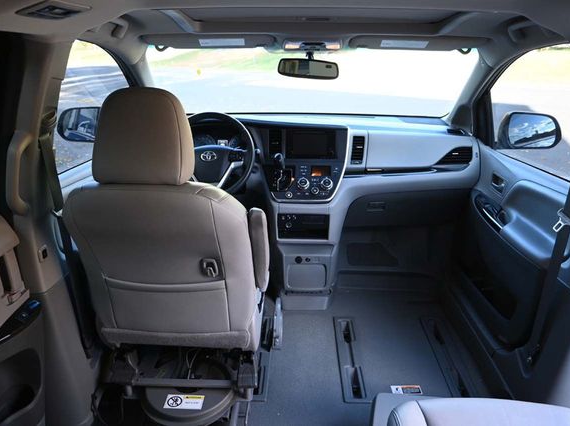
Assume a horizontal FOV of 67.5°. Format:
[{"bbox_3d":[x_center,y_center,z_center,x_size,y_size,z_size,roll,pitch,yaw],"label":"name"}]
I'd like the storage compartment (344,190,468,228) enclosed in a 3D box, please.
[{"bbox_3d":[0.540,-0.038,1.956,0.520,0.165,0.160,1,22,2],"label":"storage compartment"}]

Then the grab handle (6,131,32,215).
[{"bbox_3d":[-0.700,-0.106,1.120,0.040,0.225,0.075,5,23,-14],"label":"grab handle"}]

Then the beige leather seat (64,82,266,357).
[{"bbox_3d":[-0.291,-0.043,1.424,0.530,0.760,0.680,1,22,2],"label":"beige leather seat"}]

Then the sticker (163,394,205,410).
[{"bbox_3d":[-0.319,0.599,1.350,0.118,0.003,0.060,1,22,2],"label":"sticker"}]

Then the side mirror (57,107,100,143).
[{"bbox_3d":[-0.930,-0.420,2.025,0.240,0.165,0.130,-2,22,-6],"label":"side mirror"}]

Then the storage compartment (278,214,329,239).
[{"bbox_3d":[0.086,0.038,1.976,0.225,0.110,0.130,1,22,2],"label":"storage compartment"}]

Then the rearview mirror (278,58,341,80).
[{"bbox_3d":[0.093,-0.569,1.690,0.250,0.072,0.045,8,29,15],"label":"rearview mirror"}]

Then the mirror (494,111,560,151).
[{"bbox_3d":[1.097,-0.367,1.928,0.245,0.165,0.130,4,23,10],"label":"mirror"}]

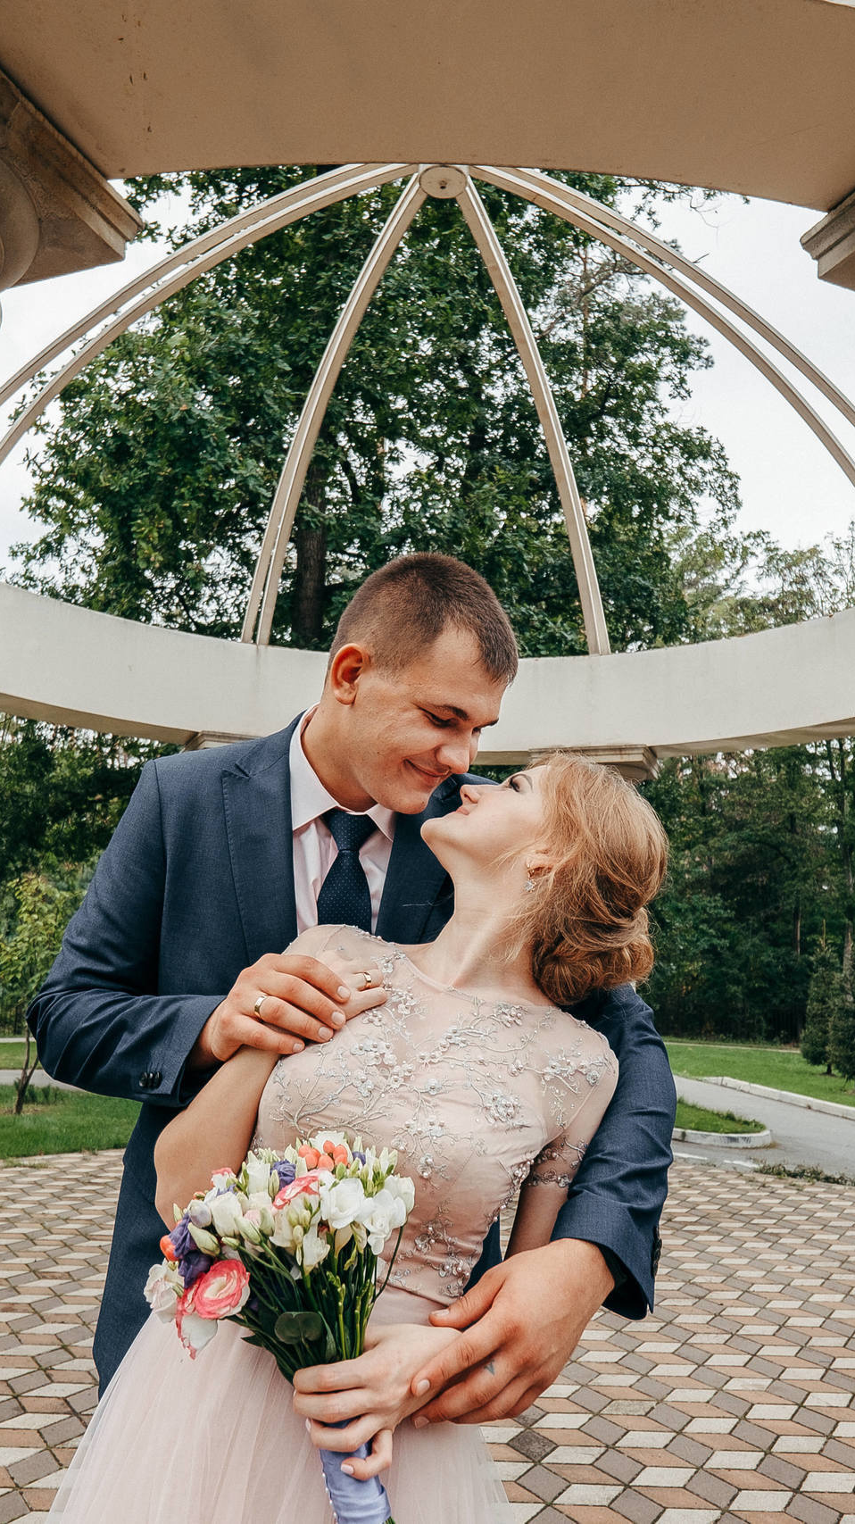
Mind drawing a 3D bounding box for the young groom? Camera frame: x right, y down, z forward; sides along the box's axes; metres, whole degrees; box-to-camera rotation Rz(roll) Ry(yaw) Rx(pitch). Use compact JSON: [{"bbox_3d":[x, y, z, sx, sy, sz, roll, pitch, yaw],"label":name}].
[{"bbox_3d":[-0.084,0.674,1.012,0.610,1.750,0.470,3,-11,-7],"label":"young groom"}]

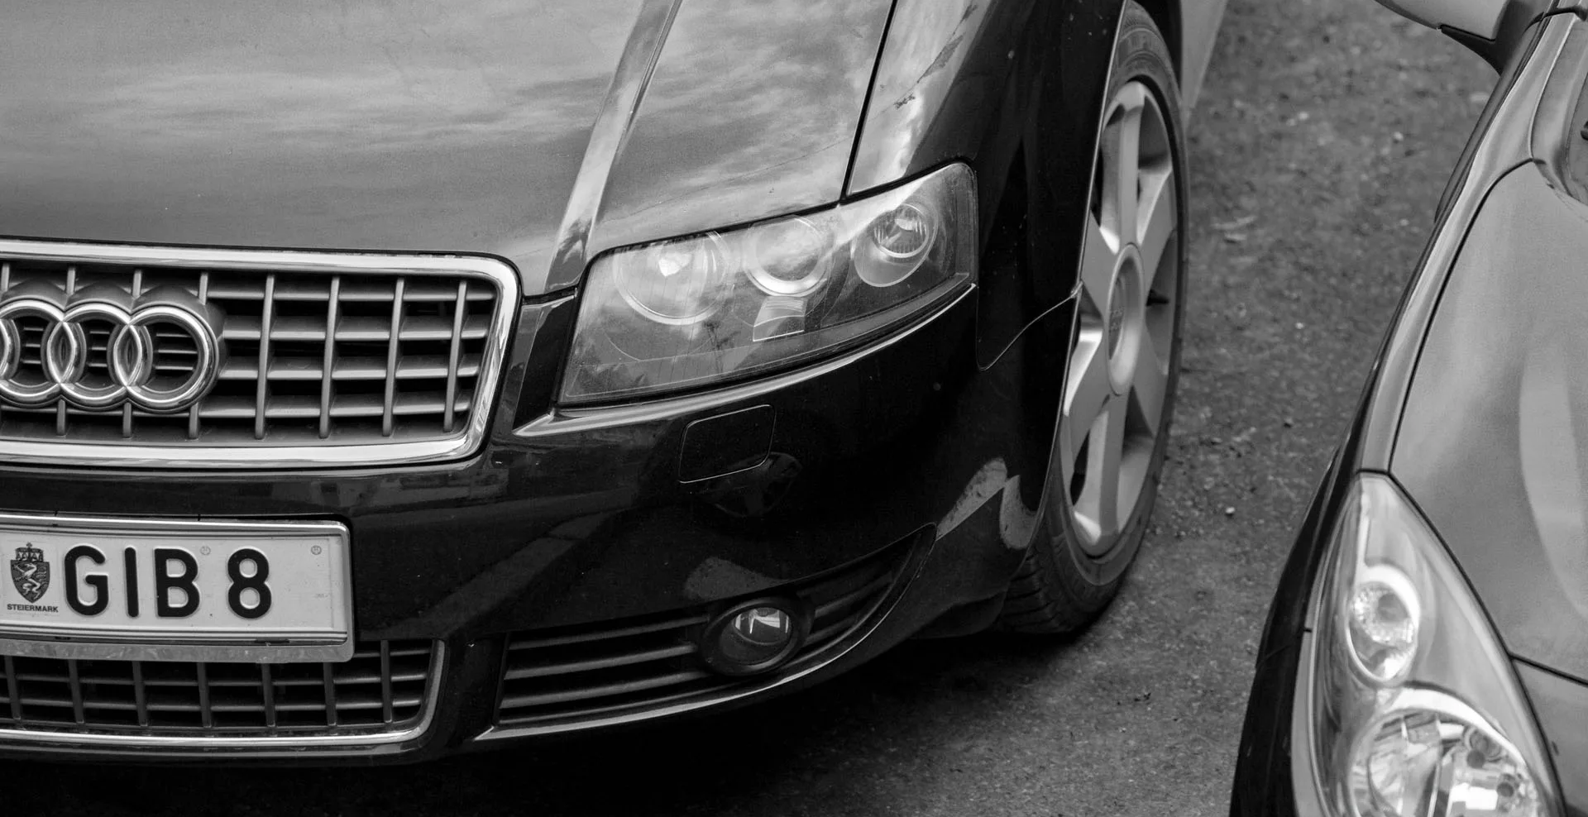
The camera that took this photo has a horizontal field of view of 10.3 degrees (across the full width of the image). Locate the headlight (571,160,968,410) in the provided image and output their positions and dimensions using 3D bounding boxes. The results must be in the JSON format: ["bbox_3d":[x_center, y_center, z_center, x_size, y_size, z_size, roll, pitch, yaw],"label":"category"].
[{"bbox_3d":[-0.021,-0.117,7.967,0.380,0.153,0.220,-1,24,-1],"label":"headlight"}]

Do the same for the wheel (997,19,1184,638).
[{"bbox_3d":[0.207,-0.102,8.699,0.228,0.638,0.643,5,25,16],"label":"wheel"}]

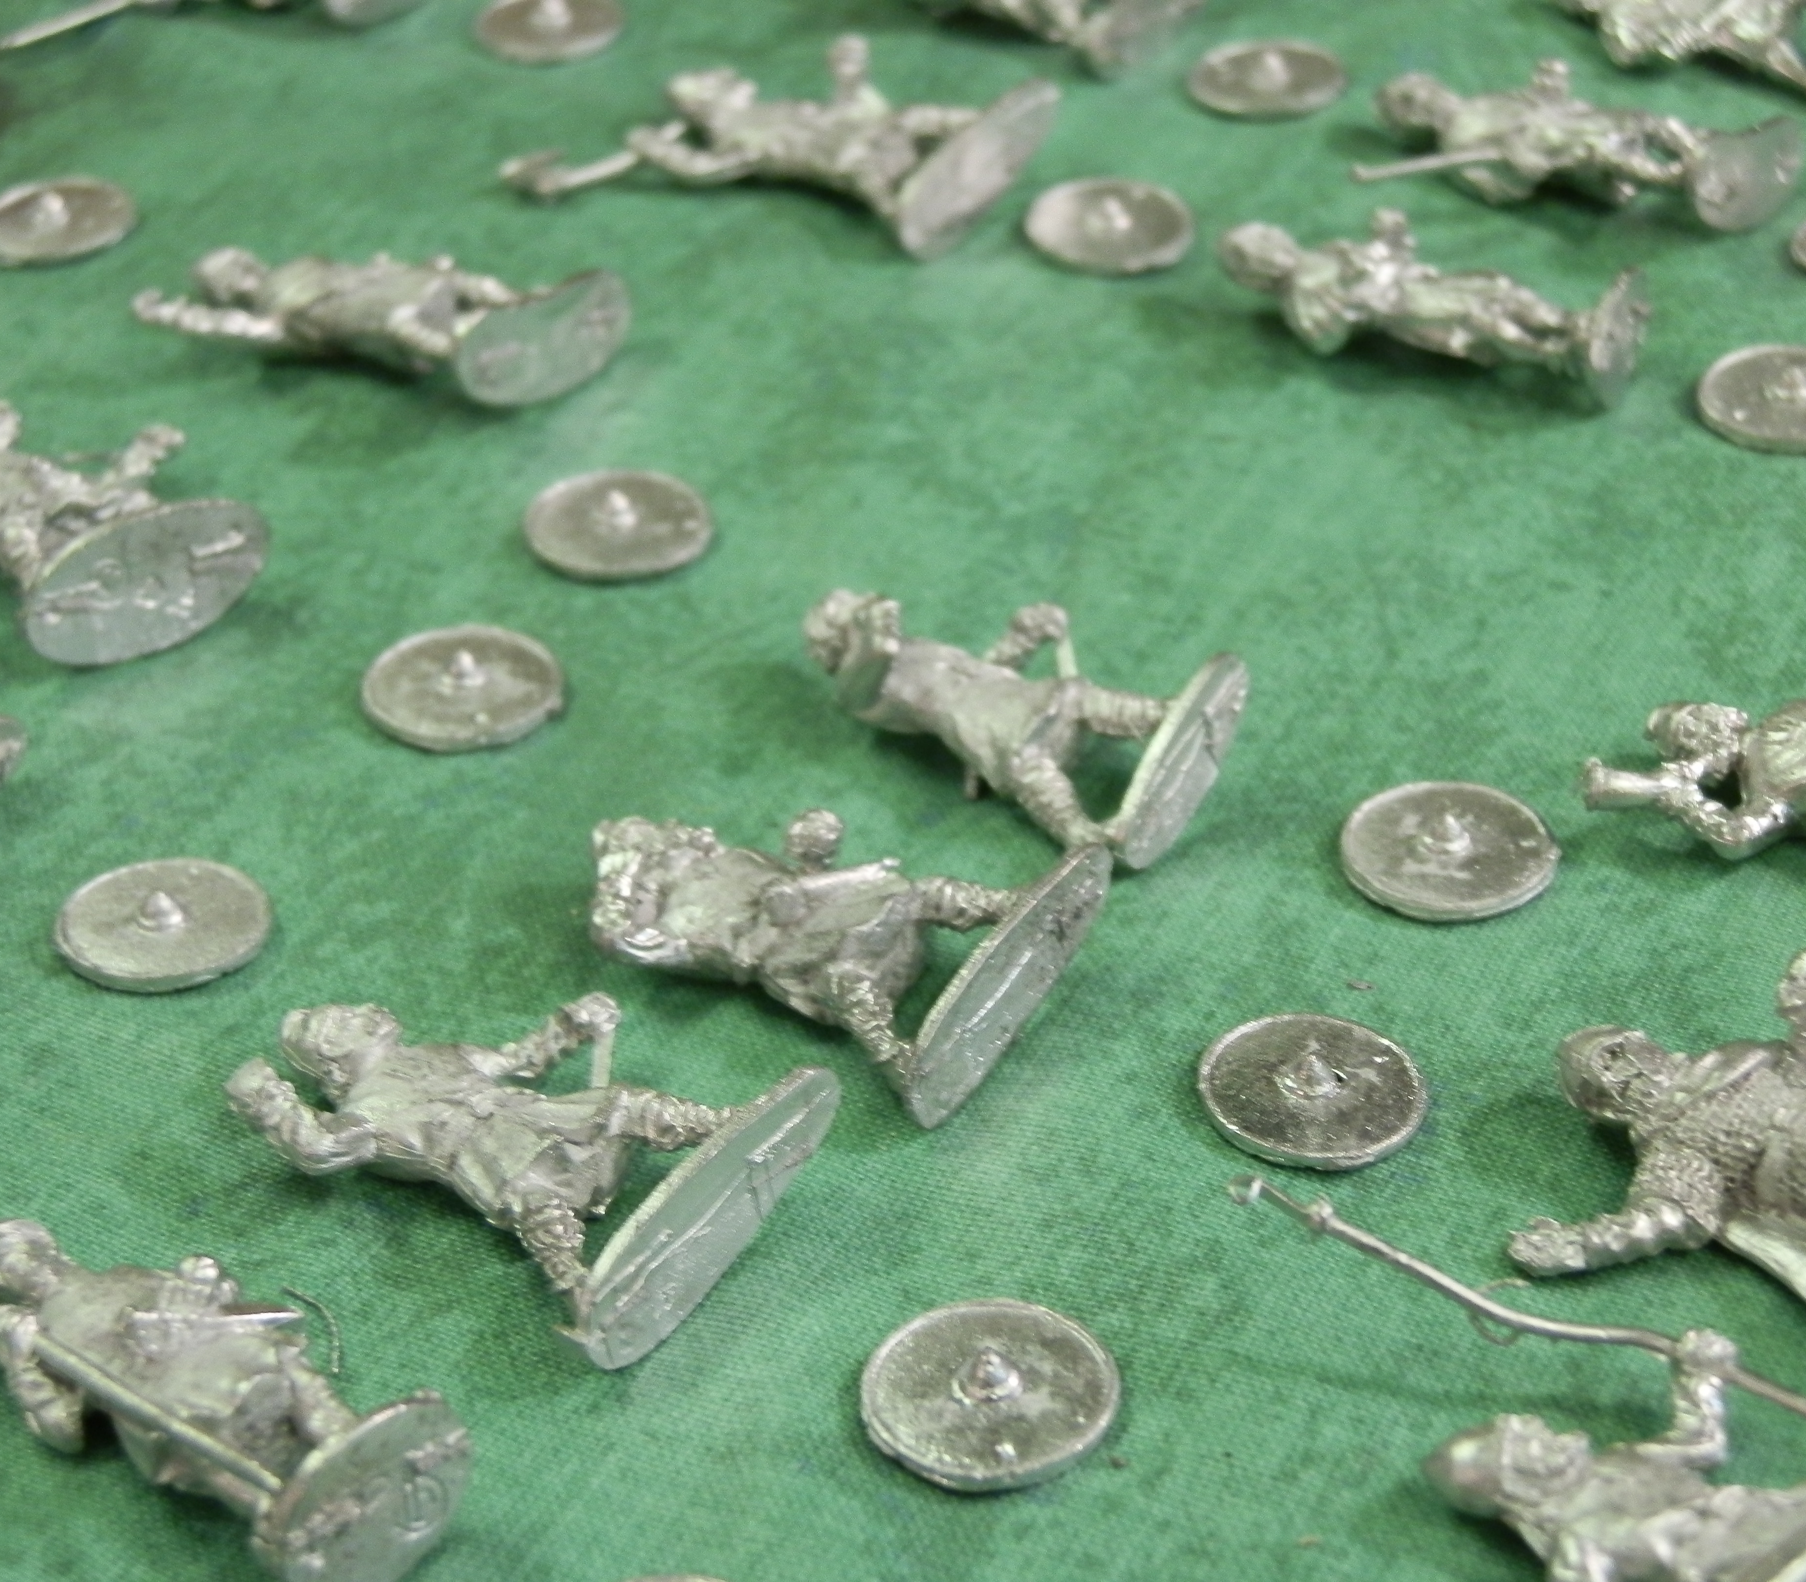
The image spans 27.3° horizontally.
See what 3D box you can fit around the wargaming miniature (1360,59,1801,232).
[{"bbox_3d":[0.054,-0.054,0.305,0.033,0.011,0.022,20,33,31],"label":"wargaming miniature"}]

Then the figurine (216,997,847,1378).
[{"bbox_3d":[-0.023,0.018,0.208,0.032,0.009,0.023,22,47,30],"label":"figurine"}]

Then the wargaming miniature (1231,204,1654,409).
[{"bbox_3d":[0.039,-0.039,0.283,0.033,0.011,0.012,15,36,27],"label":"wargaming miniature"}]

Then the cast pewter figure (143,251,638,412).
[{"bbox_3d":[-0.042,-0.039,0.286,0.035,0.010,0.021,14,30,25],"label":"cast pewter figure"}]

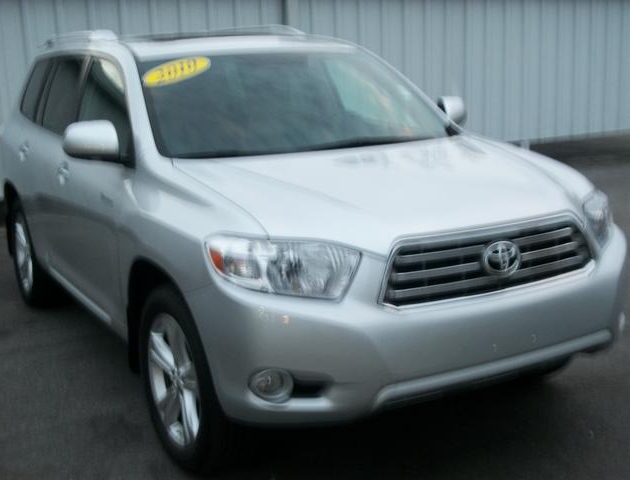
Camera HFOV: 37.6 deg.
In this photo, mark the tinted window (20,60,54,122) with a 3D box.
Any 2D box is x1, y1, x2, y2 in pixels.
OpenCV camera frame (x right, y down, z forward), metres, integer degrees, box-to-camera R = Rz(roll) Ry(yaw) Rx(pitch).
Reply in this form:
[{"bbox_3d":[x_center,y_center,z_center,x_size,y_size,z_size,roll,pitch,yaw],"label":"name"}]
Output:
[{"bbox_3d":[-1.728,-0.941,5.737,0.050,0.390,0.490,13,3,-30],"label":"tinted window"}]

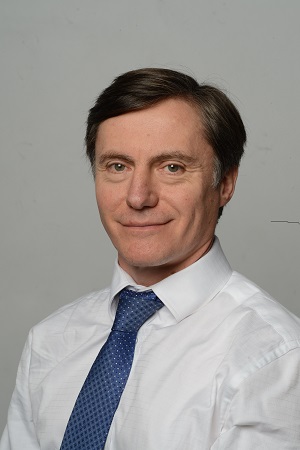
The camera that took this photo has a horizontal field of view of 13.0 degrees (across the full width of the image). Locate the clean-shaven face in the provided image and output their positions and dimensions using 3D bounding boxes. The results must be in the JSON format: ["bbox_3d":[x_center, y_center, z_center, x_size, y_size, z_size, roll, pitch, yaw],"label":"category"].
[{"bbox_3d":[0.018,-0.039,1.530,0.160,0.212,0.145,0,0,18],"label":"clean-shaven face"}]

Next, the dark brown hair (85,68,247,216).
[{"bbox_3d":[0.019,-0.100,1.580,0.185,0.178,0.205,0,0,18],"label":"dark brown hair"}]

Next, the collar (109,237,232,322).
[{"bbox_3d":[0.025,0.064,1.560,0.145,0.100,0.150,0,0,33],"label":"collar"}]

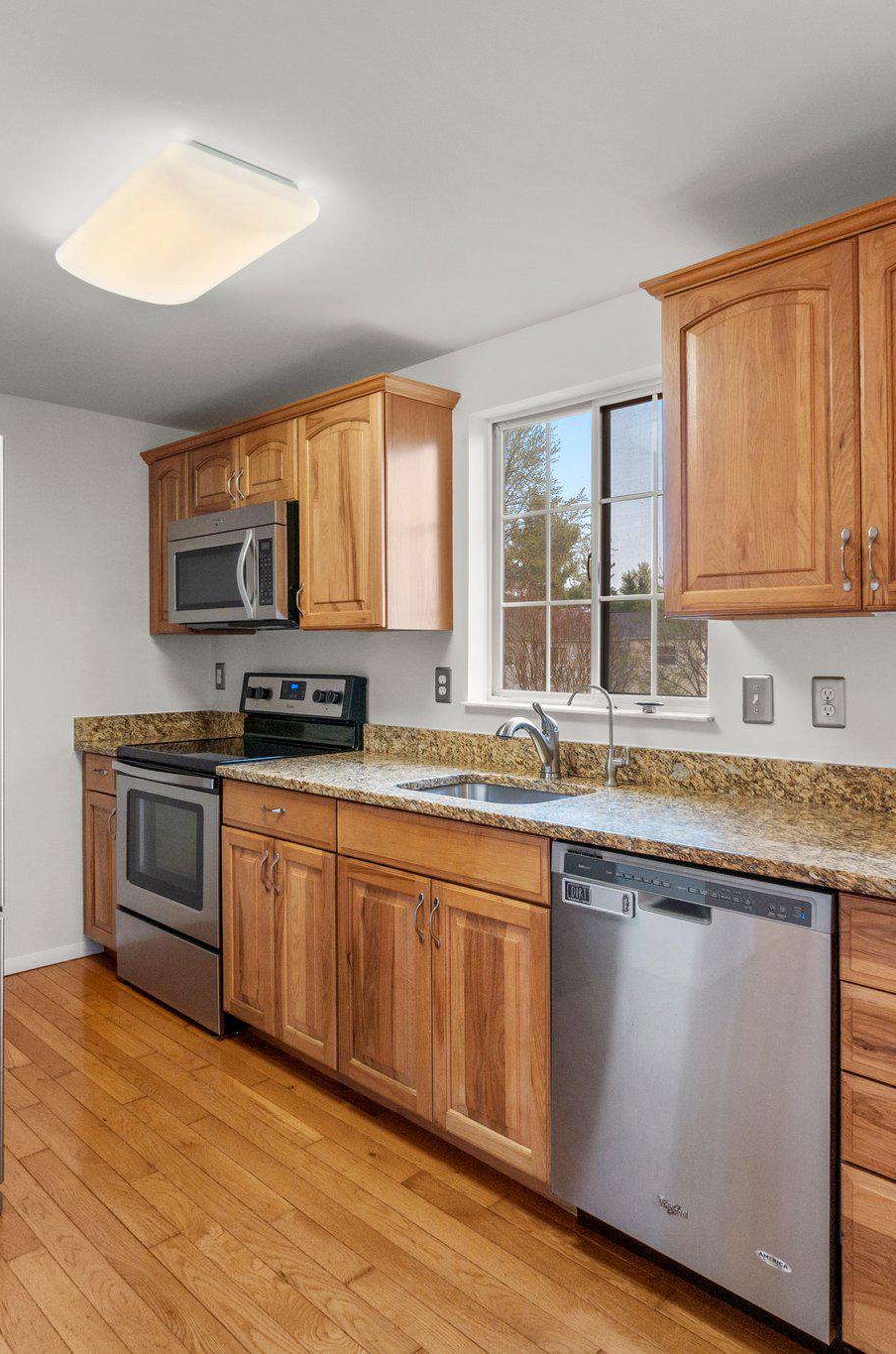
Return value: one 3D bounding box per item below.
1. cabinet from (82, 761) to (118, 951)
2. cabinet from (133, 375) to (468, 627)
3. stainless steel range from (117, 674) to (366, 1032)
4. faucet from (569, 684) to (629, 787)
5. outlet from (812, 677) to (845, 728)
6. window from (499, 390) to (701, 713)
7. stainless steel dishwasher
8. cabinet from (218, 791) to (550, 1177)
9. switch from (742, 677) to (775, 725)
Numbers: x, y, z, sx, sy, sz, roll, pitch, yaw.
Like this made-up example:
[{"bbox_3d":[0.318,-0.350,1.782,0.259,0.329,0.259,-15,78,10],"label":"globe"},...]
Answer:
[{"bbox_3d":[-1.224,0.740,3.725,0.333,0.844,0.626,1,2,44],"label":"cabinet"},{"bbox_3d":[-0.681,-0.578,3.434,0.348,0.814,1.707,-1,2,-45],"label":"cabinet"},{"bbox_3d":[-0.799,0.604,3.299,0.677,1.207,0.759,-1,2,-45],"label":"stainless steel range"},{"bbox_3d":[0.422,0.163,2.380,0.192,0.288,0.045,0,1,-11],"label":"faucet"},{"bbox_3d":[0.923,0.062,2.072,0.010,0.119,0.080,-1,2,-45],"label":"outlet"},{"bbox_3d":[0.468,-0.404,2.685,0.071,0.970,0.879,-1,2,-45],"label":"window"},{"bbox_3d":[0.654,0.772,1.854,0.636,0.833,0.599,-1,2,-45],"label":"stainless steel dishwasher"},{"bbox_3d":[-0.022,0.752,2.573,0.662,0.842,1.374,-1,2,-45],"label":"cabinet"},{"bbox_3d":[0.796,0.059,2.197,0.014,0.122,0.083,-1,2,-45],"label":"switch"}]

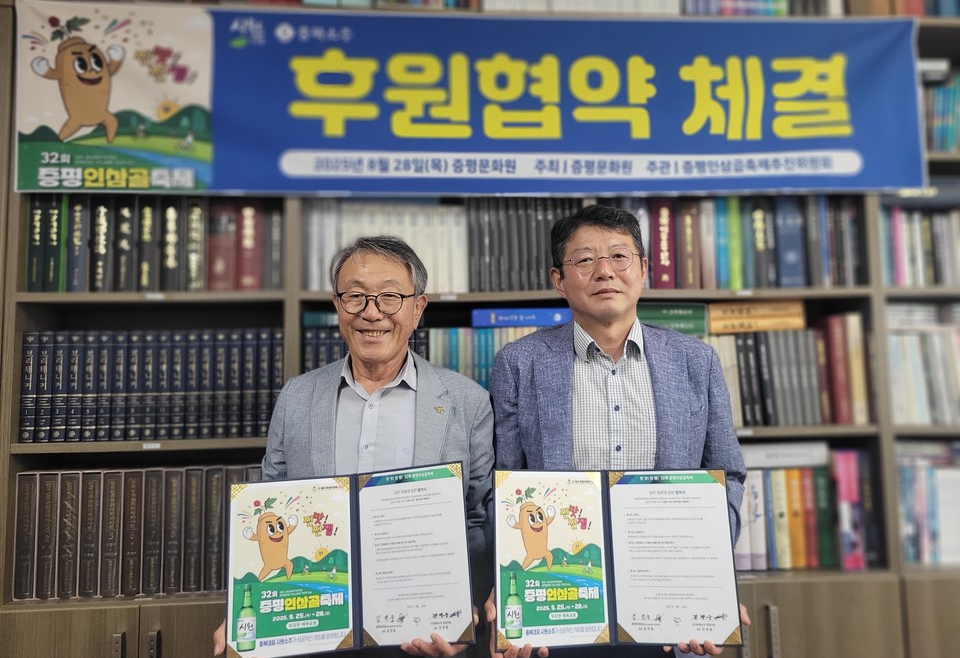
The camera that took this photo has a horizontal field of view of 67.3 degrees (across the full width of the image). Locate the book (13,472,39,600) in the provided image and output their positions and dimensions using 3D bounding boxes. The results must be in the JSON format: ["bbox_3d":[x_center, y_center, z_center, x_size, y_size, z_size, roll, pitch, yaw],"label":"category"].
[{"bbox_3d":[-1.169,0.539,1.957,0.052,0.319,0.230,-1,-5,-4],"label":"book"}]

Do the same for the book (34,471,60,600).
[{"bbox_3d":[-1.116,0.538,1.961,0.053,0.319,0.230,-1,-5,-4],"label":"book"}]

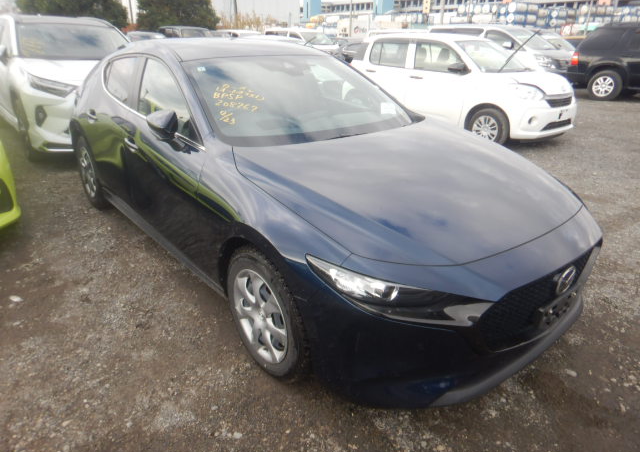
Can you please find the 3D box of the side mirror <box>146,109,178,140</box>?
[{"bbox_3d":[-0.780,-0.499,2.187,0.200,0.165,0.150,-17,30,-37],"label":"side mirror"}]

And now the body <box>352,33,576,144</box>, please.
[{"bbox_3d":[2.258,-2.367,7.372,1.680,1.530,3.650,-18,30,-37],"label":"body"}]

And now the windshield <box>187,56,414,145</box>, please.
[{"bbox_3d":[-0.044,-0.792,2.667,1.420,0.120,1.000,-17,52,-37],"label":"windshield"}]

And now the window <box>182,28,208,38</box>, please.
[{"bbox_3d":[-5.203,-8.115,19.000,1.300,0.750,0.100,-17,-10,-37],"label":"window"}]

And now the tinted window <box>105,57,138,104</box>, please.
[{"bbox_3d":[-1.374,-0.996,3.056,0.060,0.360,0.580,8,13,-45],"label":"tinted window"}]

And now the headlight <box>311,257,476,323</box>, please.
[{"bbox_3d":[0.243,0.229,1.528,0.615,0.170,0.185,3,24,4],"label":"headlight"}]

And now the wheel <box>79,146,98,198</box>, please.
[{"bbox_3d":[-1.975,-0.482,3.921,0.150,0.435,0.435,-17,30,-37],"label":"wheel"}]

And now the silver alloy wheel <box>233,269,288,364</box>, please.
[{"bbox_3d":[-0.219,0.387,2.027,0.150,0.435,0.435,-16,29,-35],"label":"silver alloy wheel"}]

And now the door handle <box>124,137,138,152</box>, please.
[{"bbox_3d":[-1.167,-0.504,2.746,0.050,0.050,0.210,-17,30,-37],"label":"door handle"}]

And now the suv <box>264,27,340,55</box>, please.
[{"bbox_3d":[-0.880,-8.036,20.024,1.700,1.680,4.100,-14,28,-31],"label":"suv"}]

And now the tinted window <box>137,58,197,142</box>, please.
[{"bbox_3d":[-0.822,-0.706,2.449,0.060,0.380,0.880,8,13,-45],"label":"tinted window"}]

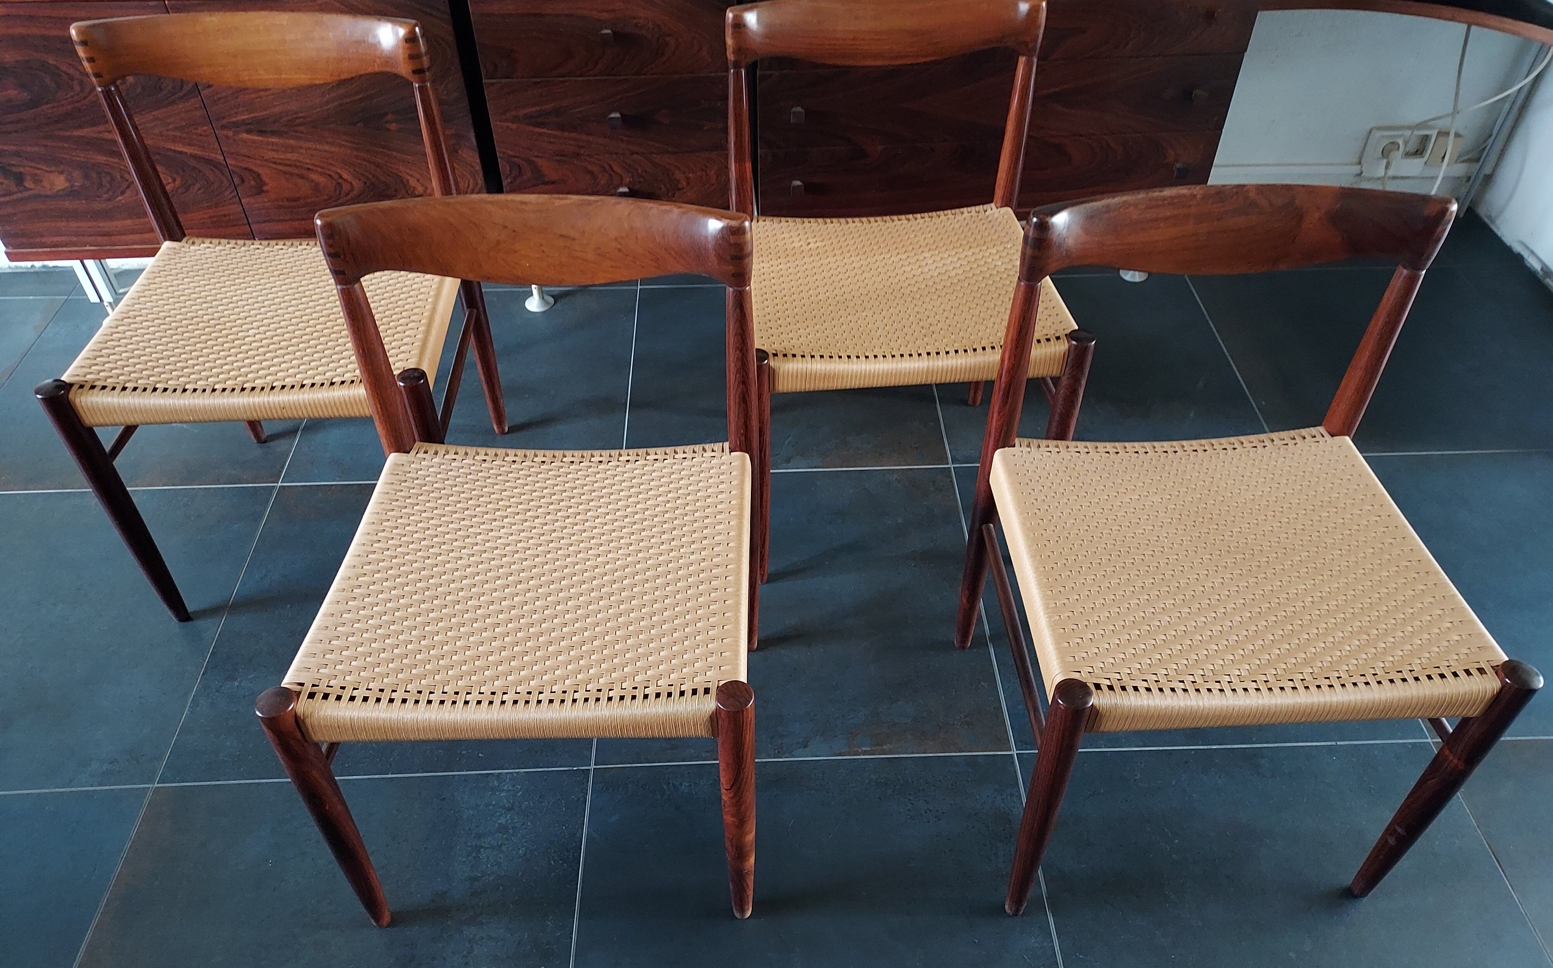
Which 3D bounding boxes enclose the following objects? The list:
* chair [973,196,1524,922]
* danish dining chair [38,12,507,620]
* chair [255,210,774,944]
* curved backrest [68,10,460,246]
[{"bbox_3d":[0.520,0.107,1.288,0.501,0.766,0.491,-2,45,-2],"label":"chair"},{"bbox_3d":[-0.733,-0.231,1.630,0.501,0.766,0.491,-2,45,-2],"label":"danish dining chair"},{"bbox_3d":[-0.265,0.120,1.273,0.501,0.766,0.491,1,44,0],"label":"chair"},{"bbox_3d":[-0.745,-0.532,1.626,0.475,0.331,0.089,-2,45,-2],"label":"curved backrest"}]

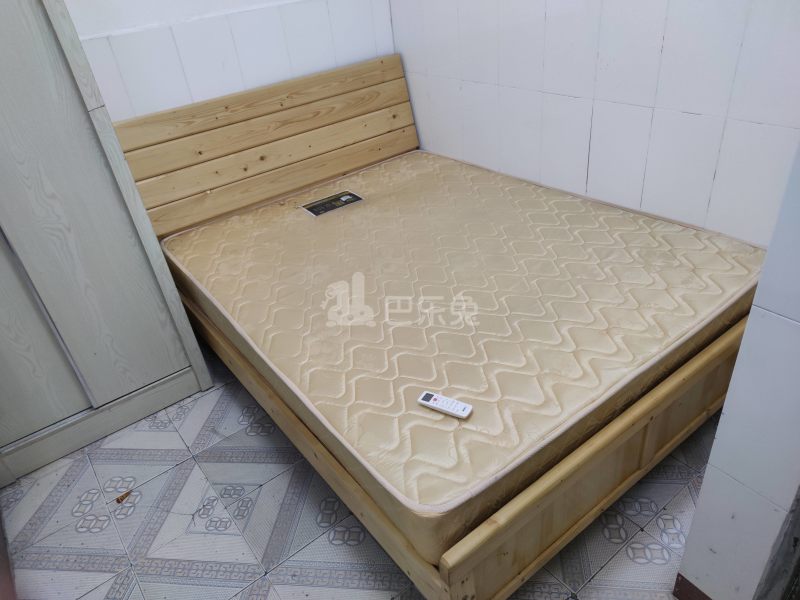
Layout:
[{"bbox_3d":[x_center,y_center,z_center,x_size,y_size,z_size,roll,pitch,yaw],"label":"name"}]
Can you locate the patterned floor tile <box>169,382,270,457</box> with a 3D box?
[{"bbox_3d":[-0.716,0.455,2.186,0.300,0.010,0.300,-26,36,-28],"label":"patterned floor tile"}]

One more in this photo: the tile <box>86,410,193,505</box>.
[{"bbox_3d":[-0.957,0.572,2.040,0.300,0.010,0.300,-26,36,-29],"label":"tile"}]

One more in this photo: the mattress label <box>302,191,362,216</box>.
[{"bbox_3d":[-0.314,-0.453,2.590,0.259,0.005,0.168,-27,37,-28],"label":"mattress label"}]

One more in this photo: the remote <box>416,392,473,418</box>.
[{"bbox_3d":[0.109,0.258,1.345,0.129,0.018,0.041,13,37,29],"label":"remote"}]

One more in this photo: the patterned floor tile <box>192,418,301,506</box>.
[{"bbox_3d":[-0.535,0.564,1.974,0.300,0.010,0.300,-26,36,-28],"label":"patterned floor tile"}]

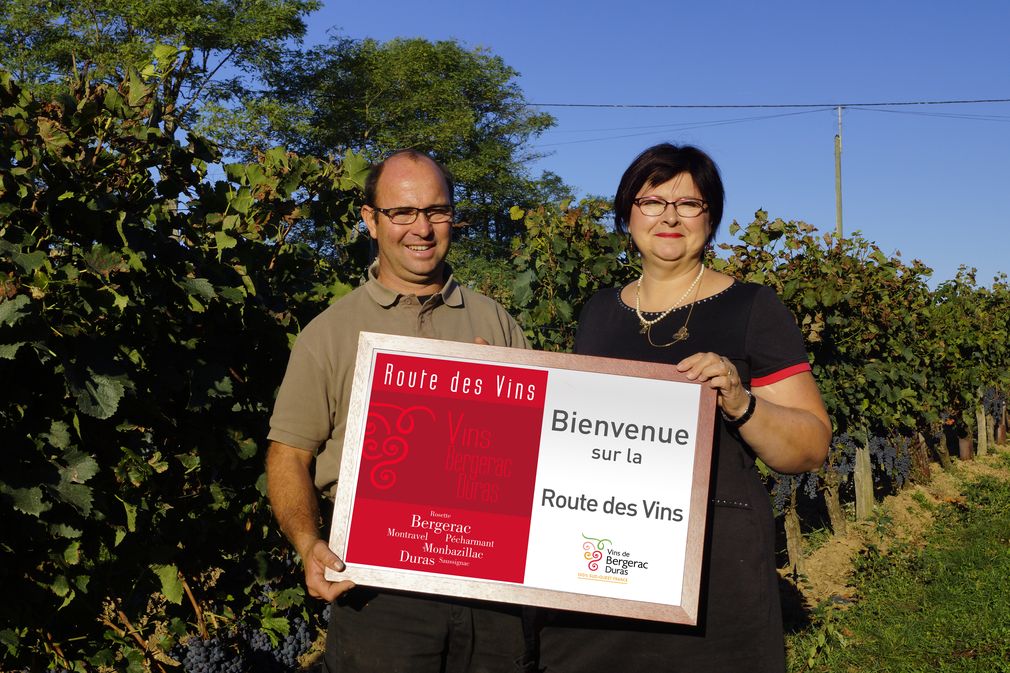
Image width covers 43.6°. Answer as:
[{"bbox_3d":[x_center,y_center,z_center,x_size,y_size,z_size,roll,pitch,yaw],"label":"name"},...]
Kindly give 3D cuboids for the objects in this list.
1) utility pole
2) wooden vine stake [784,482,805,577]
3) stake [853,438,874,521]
[{"bbox_3d":[9.540,-2.659,36.000,0.220,7.920,0.210,-1,0,15],"label":"utility pole"},{"bbox_3d":[1.424,0.948,6.200,0.080,0.460,0.080,-3,0,13],"label":"wooden vine stake"},{"bbox_3d":[2.304,0.911,8.100,0.115,0.540,0.100,-1,0,16],"label":"stake"}]

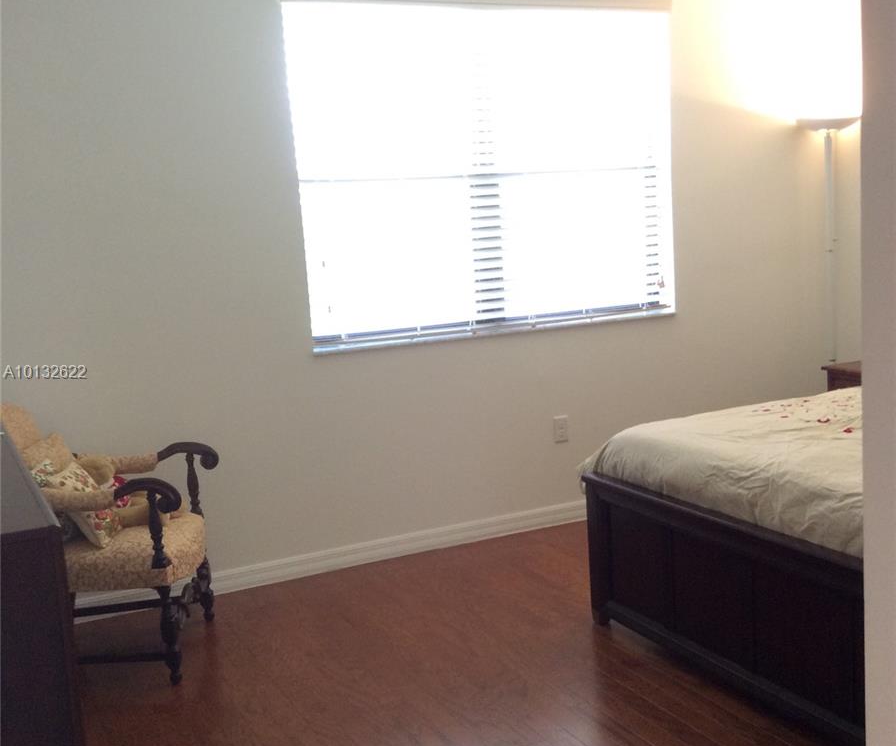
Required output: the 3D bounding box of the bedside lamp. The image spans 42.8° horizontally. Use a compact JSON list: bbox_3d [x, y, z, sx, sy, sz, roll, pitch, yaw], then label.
[{"bbox_3d":[1.847,-0.324,5.501,0.310,1.787,0.310,-7,9,-26],"label":"bedside lamp"}]

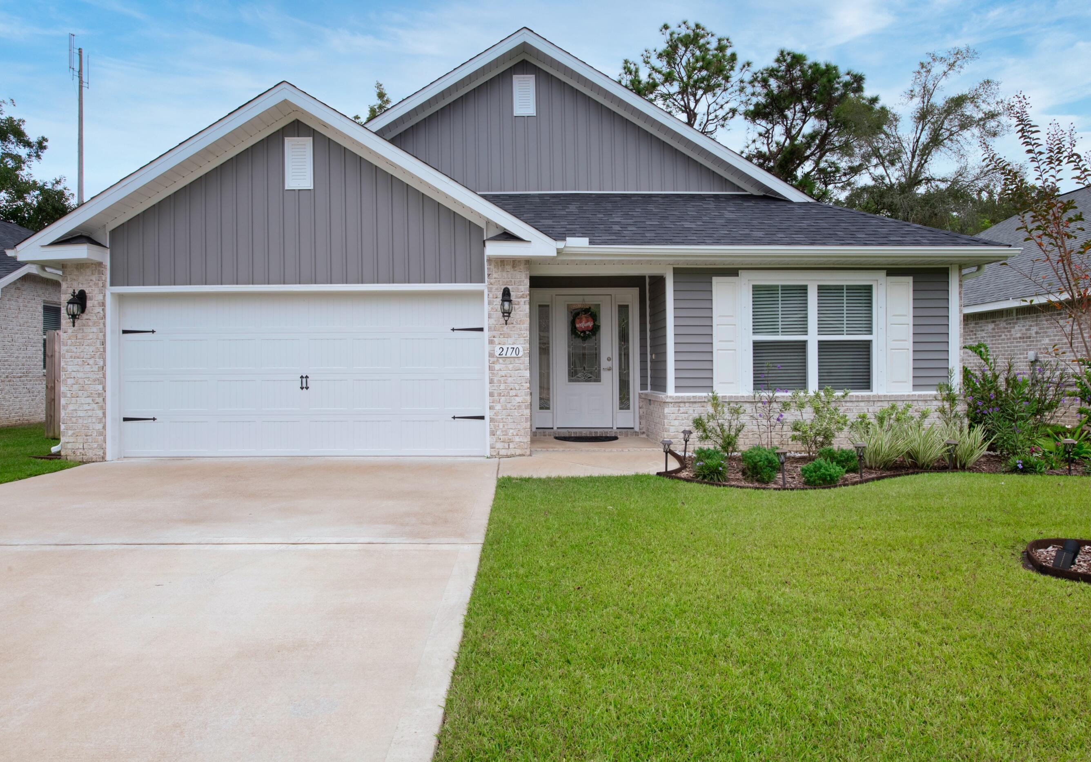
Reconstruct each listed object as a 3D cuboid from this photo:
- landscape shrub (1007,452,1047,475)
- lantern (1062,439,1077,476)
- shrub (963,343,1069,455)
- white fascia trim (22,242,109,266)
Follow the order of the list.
[{"bbox_3d":[5.174,0.879,7.850,0.430,0.210,0.400,-1,1,-3],"label":"landscape shrub"},{"bbox_3d":[5.743,0.832,8.000,0.130,0.410,0.130,0,0,0],"label":"lantern"},{"bbox_3d":[6.374,0.230,9.900,1.300,1.480,1.150,0,0,0],"label":"shrub"},{"bbox_3d":[-6.111,-1.618,9.280,0.870,0.200,0.450,-1,1,-3],"label":"white fascia trim"}]

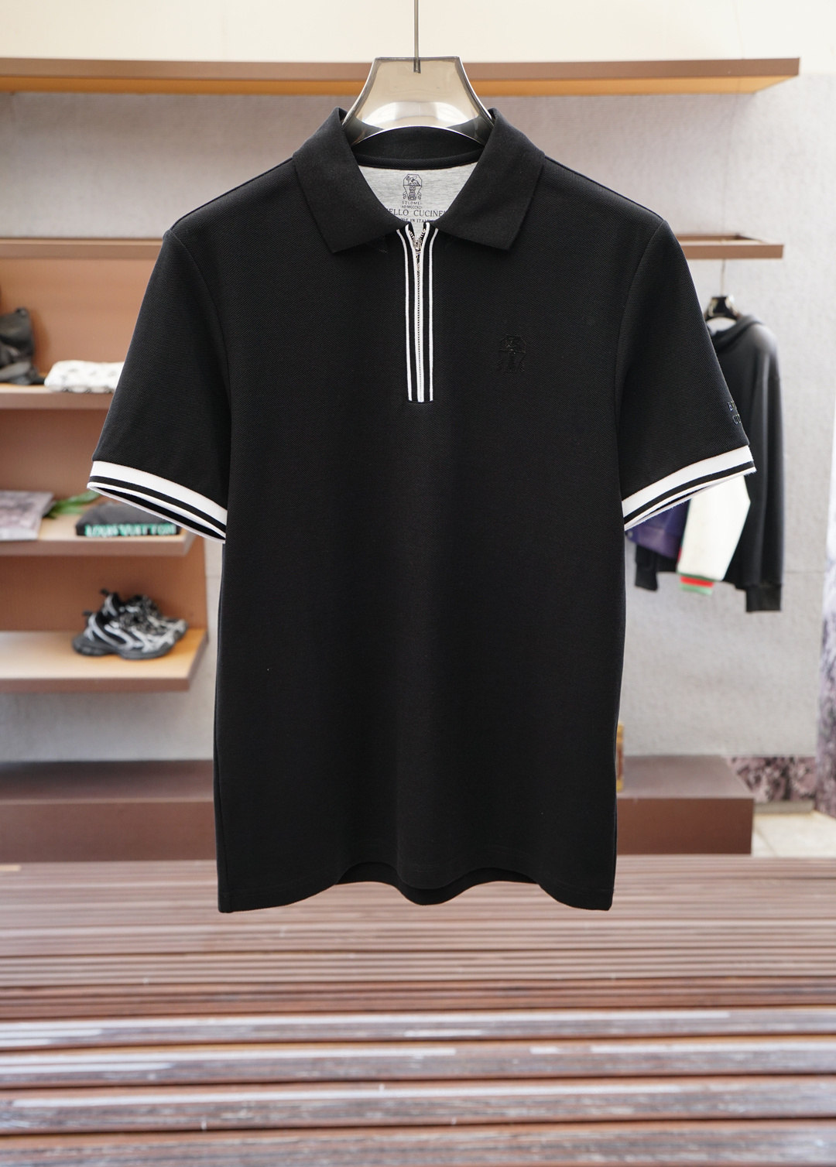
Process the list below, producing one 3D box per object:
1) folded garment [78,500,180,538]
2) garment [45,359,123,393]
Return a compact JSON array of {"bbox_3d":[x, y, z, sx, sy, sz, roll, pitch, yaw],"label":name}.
[{"bbox_3d":[-0.712,-0.168,3.268,0.252,0.042,0.230,0,16,-1],"label":"folded garment"},{"bbox_3d":[-0.734,-0.501,3.111,0.270,0.053,0.220,0,16,-1],"label":"garment"}]

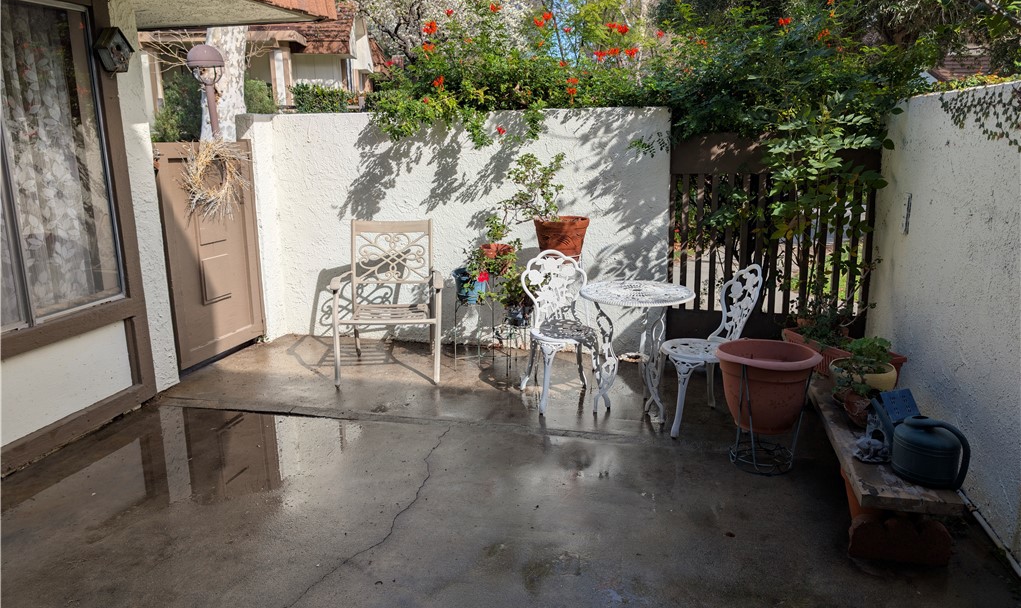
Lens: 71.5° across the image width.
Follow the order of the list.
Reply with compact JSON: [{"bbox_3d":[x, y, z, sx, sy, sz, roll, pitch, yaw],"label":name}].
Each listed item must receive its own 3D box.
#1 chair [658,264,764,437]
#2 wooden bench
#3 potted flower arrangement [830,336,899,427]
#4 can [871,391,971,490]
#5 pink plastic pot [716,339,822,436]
[{"bbox_3d":[1.014,0.215,3.662,0.460,0.830,0.400,-3,14,-10],"label":"chair"},{"bbox_3d":[1.547,0.637,3.124,0.330,0.280,1.500,3,14,14],"label":"wooden bench"},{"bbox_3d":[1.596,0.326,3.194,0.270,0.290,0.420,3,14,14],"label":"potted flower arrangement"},{"bbox_3d":[1.504,0.503,2.608,0.180,0.225,0.360,-11,17,-36],"label":"can"},{"bbox_3d":[1.183,0.391,3.274,0.455,0.340,0.455,3,14,14],"label":"pink plastic pot"}]

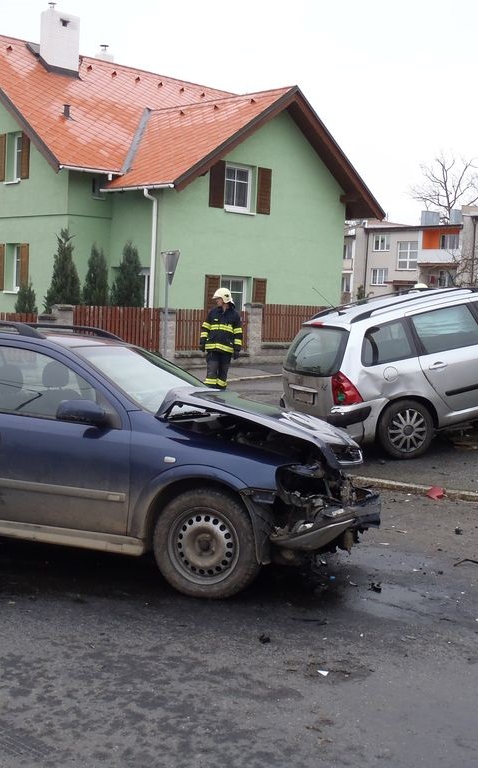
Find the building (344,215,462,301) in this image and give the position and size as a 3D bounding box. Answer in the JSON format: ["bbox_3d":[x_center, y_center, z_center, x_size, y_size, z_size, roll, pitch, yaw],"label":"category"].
[{"bbox_3d":[16.809,-10.131,80.083,10.000,6.600,11.490,-3,8,-43],"label":"building"}]

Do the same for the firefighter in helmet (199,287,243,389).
[{"bbox_3d":[-0.299,-0.739,16.200,0.740,1.820,0.420,4,6,14],"label":"firefighter in helmet"}]

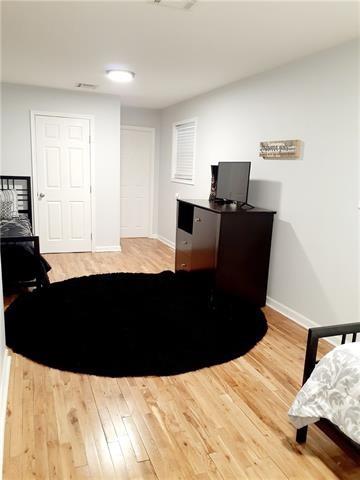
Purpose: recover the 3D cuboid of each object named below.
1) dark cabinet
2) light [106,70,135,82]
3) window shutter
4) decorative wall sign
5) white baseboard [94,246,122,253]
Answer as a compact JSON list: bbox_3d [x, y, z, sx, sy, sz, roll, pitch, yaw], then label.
[{"bbox_3d":[0.439,0.110,4.256,0.620,0.985,1.130,-2,12,-22],"label":"dark cabinet"},{"bbox_3d":[-0.670,-1.831,4.225,0.320,0.080,0.320,-2,12,-22],"label":"light"},{"bbox_3d":[0.056,-1.362,5.836,0.050,0.880,0.850,-2,12,-22],"label":"window shutter"},{"bbox_3d":[0.974,-0.881,3.671,0.020,0.165,0.620,-2,12,-22],"label":"decorative wall sign"},{"bbox_3d":[-1.158,0.146,6.063,0.420,0.093,0.020,-2,12,-22],"label":"white baseboard"}]

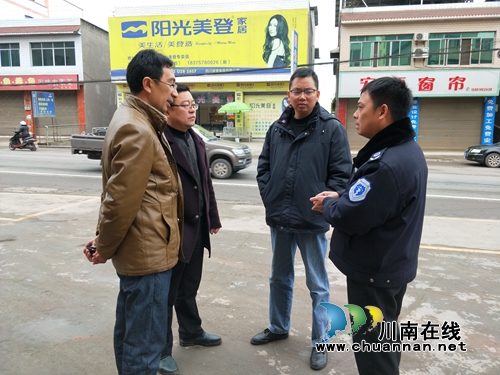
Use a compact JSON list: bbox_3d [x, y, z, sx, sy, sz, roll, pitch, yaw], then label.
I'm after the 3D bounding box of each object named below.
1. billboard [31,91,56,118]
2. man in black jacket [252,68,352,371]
[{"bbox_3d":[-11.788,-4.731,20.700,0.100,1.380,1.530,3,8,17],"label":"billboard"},{"bbox_3d":[0.318,0.175,2.190,0.600,1.730,0.430,4,9,23],"label":"man in black jacket"}]

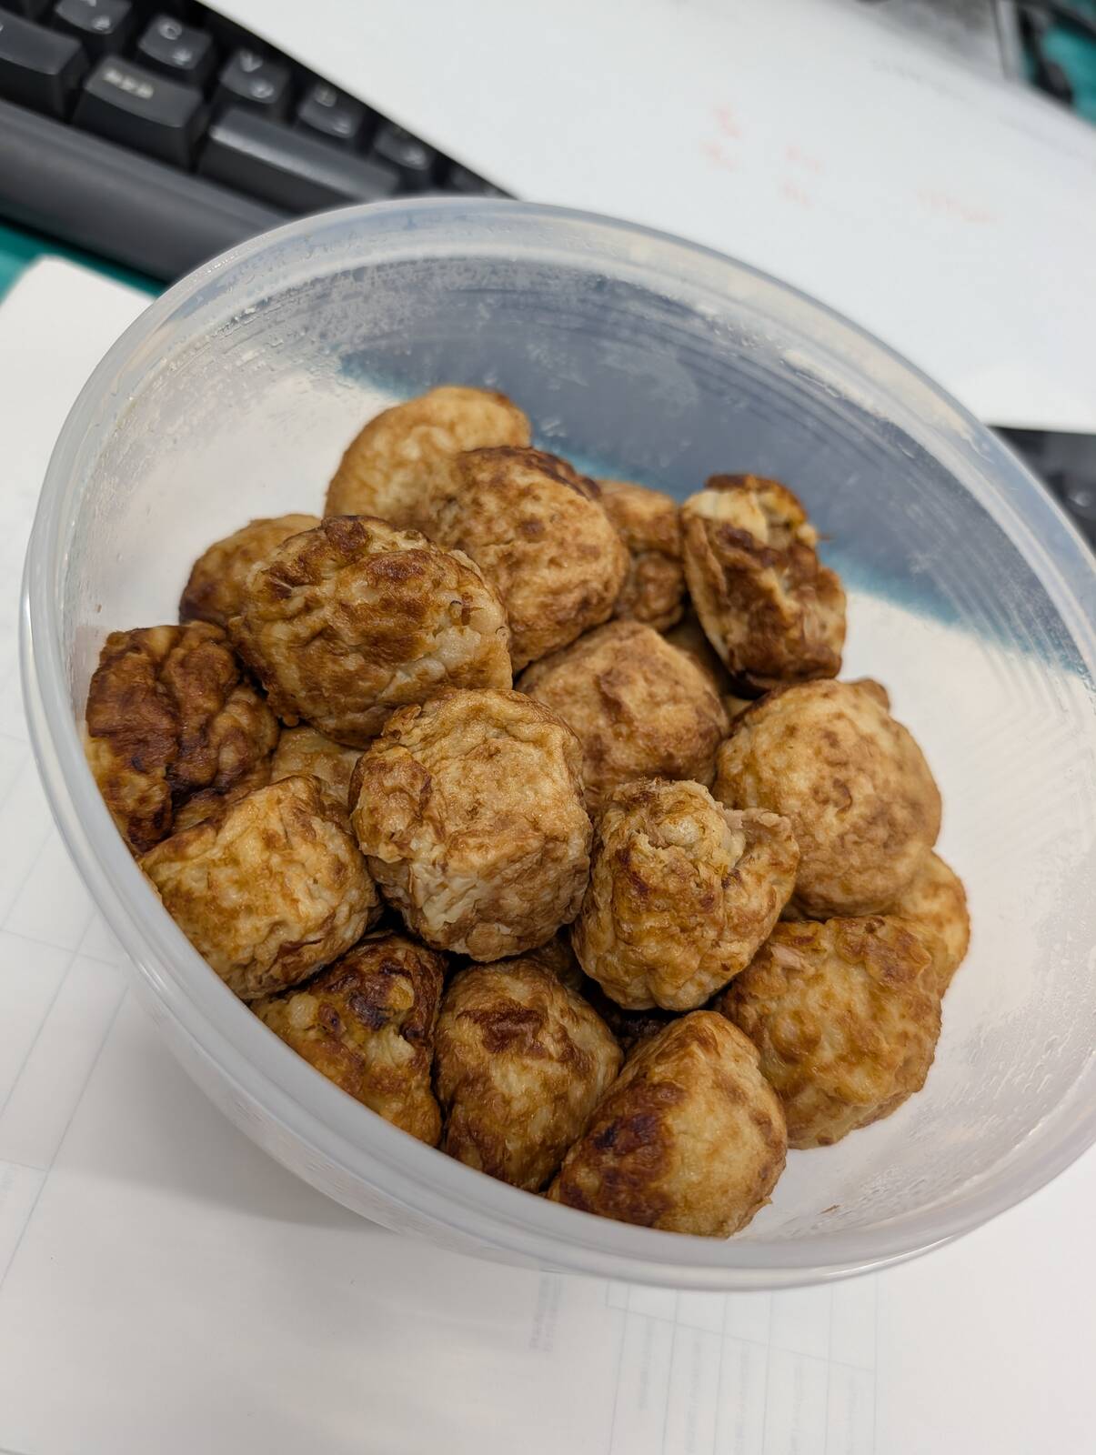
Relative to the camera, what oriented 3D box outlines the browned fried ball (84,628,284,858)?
[{"bbox_3d":[-0.056,0.002,0.154,0.033,0.034,0.035,9,59,-16],"label":"browned fried ball"}]

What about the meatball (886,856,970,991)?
[{"bbox_3d":[0.057,0.035,0.181,0.036,0.034,0.036,0,62,-20],"label":"meatball"}]

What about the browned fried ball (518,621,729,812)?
[{"bbox_3d":[0.013,-0.001,0.167,0.036,0.034,0.035,0,62,-20],"label":"browned fried ball"}]

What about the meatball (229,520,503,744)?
[{"bbox_3d":[-0.026,-0.014,0.149,0.040,0.034,0.035,36,55,2],"label":"meatball"}]

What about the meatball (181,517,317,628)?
[{"bbox_3d":[-0.049,-0.021,0.181,0.035,0.034,0.035,-11,67,-25],"label":"meatball"}]

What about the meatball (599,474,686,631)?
[{"bbox_3d":[0.014,-0.030,0.177,0.031,0.030,0.031,0,60,-21],"label":"meatball"}]

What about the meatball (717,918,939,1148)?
[{"bbox_3d":[0.044,0.048,0.158,0.035,0.034,0.035,9,60,-15],"label":"meatball"}]

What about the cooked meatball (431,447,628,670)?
[{"bbox_3d":[-0.003,-0.025,0.150,0.030,0.031,0.033,0,60,-21],"label":"cooked meatball"}]

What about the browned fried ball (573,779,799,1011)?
[{"bbox_3d":[0.021,0.026,0.157,0.036,0.036,0.036,9,59,-16],"label":"browned fried ball"}]

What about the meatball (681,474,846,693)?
[{"bbox_3d":[0.039,-0.026,0.185,0.032,0.036,0.034,36,55,2],"label":"meatball"}]

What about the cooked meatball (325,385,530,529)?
[{"bbox_3d":[-0.020,-0.042,0.169,0.035,0.031,0.032,0,60,-21],"label":"cooked meatball"}]

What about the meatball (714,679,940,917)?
[{"bbox_3d":[0.040,0.010,0.146,0.033,0.032,0.034,0,60,-21],"label":"meatball"}]

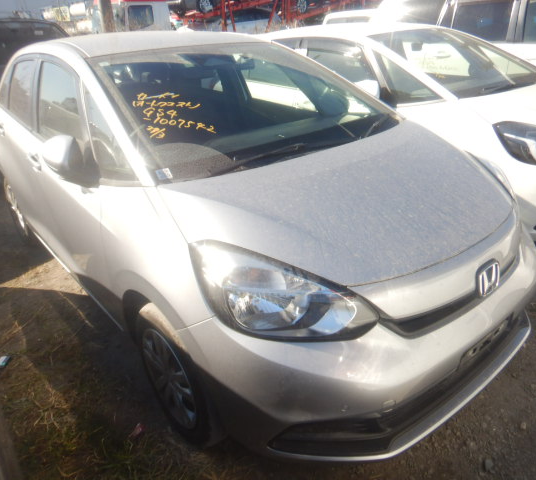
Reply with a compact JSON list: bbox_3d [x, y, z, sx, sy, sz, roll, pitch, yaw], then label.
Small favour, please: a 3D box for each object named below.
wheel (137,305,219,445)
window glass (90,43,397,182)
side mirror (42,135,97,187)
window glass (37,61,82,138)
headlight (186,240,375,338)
[{"bbox_3d":[-0.319,0.497,1.752,0.190,0.600,0.600,-21,31,-34],"label":"wheel"},{"bbox_3d":[-0.092,-0.704,2.091,1.370,0.250,1.010,-21,51,-34],"label":"window glass"},{"bbox_3d":[-0.753,-0.296,1.649,0.200,0.180,0.150,-21,31,-34],"label":"side mirror"},{"bbox_3d":[-0.965,-0.639,2.085,0.080,0.390,0.900,1,17,-41],"label":"window glass"},{"bbox_3d":[0.026,0.144,1.311,0.340,0.265,0.510,-21,31,-34],"label":"headlight"}]

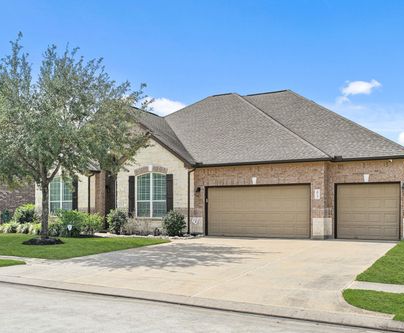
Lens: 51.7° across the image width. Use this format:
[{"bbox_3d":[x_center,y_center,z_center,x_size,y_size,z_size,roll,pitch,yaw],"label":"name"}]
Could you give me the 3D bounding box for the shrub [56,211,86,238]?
[{"bbox_3d":[-6.567,2.847,20.800,1.600,1.300,1.400,0,-3,0],"label":"shrub"}]

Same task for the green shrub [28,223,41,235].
[{"bbox_3d":[-8.807,3.260,21.900,0.670,0.630,0.660,0,-3,0],"label":"green shrub"}]

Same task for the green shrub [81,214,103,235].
[{"bbox_3d":[-5.678,2.980,21.400,1.130,1.030,1.050,0,-3,0],"label":"green shrub"}]

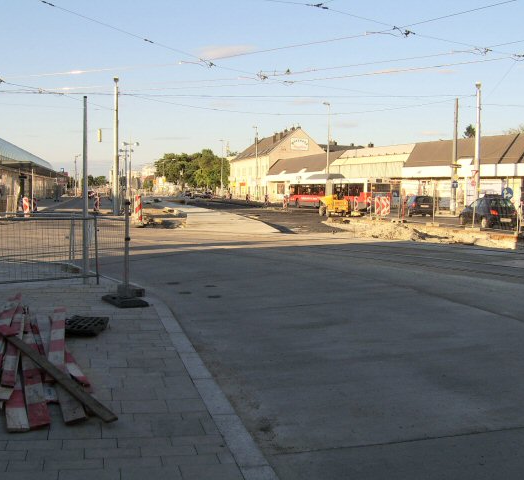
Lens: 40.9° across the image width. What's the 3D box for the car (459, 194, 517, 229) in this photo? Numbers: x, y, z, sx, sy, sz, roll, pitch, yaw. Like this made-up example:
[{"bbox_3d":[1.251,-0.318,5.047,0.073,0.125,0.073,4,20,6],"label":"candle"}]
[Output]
[{"bbox_3d":[10.668,-1.338,33.347,1.660,1.530,3.900,0,4,-4],"label":"car"}]

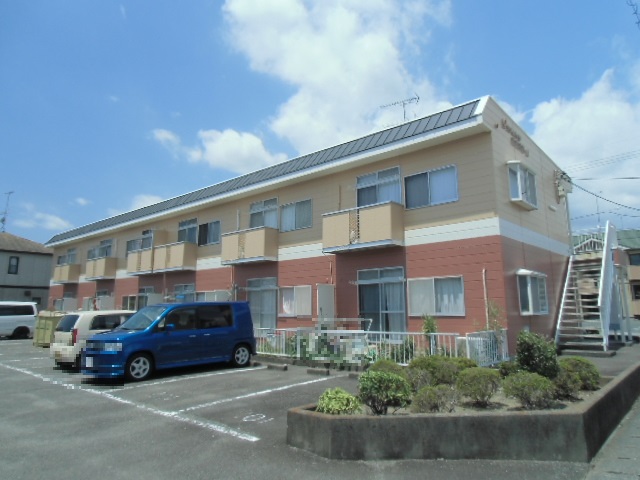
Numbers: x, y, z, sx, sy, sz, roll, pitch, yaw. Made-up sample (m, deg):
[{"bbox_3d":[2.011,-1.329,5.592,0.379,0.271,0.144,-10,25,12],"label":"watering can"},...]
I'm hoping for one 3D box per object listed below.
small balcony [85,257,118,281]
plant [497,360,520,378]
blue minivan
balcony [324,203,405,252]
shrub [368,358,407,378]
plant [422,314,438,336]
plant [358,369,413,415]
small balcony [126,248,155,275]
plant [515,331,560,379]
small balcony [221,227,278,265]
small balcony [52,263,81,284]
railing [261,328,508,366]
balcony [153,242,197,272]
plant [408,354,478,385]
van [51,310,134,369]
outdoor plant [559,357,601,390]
[{"bbox_3d":[-12.529,1.754,25.613,2.561,1.210,0.800,-8,-11,40],"label":"small balcony"},{"bbox_3d":[2.939,2.029,6.900,0.400,0.320,0.380,-5,-9,22],"label":"plant"},{"bbox_3d":[-3.638,2.434,11.190,1.690,1.705,4.055,-9,-12,41],"label":"blue minivan"},{"bbox_3d":[1.333,-0.312,13.675,2.621,1.210,0.800,-8,-11,40],"label":"balcony"},{"bbox_3d":[0.949,1.857,6.150,0.580,0.440,0.550,-2,-9,8],"label":"shrub"},{"bbox_3d":[2.424,1.903,9.727,0.380,0.520,0.360,-8,-12,40],"label":"plant"},{"bbox_3d":[0.709,1.650,4.800,0.540,0.460,0.520,-2,-9,8],"label":"plant"},{"bbox_3d":[-8.662,1.156,22.155,2.620,1.200,0.800,-8,-12,40],"label":"small balcony"},{"bbox_3d":[3.318,1.797,6.868,0.650,0.770,0.650,-8,-12,40],"label":"plant"},{"bbox_3d":[-2.694,0.288,17.143,2.531,1.210,0.800,-8,-11,40],"label":"small balcony"},{"bbox_3d":[-16.442,2.313,28.882,2.400,1.200,0.800,-8,-12,40],"label":"small balcony"},{"bbox_3d":[1.302,2.746,11.901,6.400,0.720,2.350,-8,-12,40],"label":"railing"},{"bbox_3d":[-6.725,0.889,20.614,2.611,1.210,0.800,-8,-11,40],"label":"balcony"},{"bbox_3d":[1.712,1.838,6.200,0.920,0.460,0.720,-3,-9,15],"label":"plant"},{"bbox_3d":[-5.442,2.822,12.851,1.580,1.500,3.600,-8,-12,40],"label":"van"},{"bbox_3d":[3.647,1.864,6.298,0.580,0.450,0.580,-8,-12,40],"label":"outdoor plant"}]

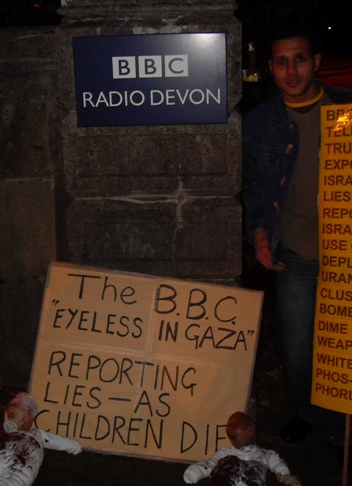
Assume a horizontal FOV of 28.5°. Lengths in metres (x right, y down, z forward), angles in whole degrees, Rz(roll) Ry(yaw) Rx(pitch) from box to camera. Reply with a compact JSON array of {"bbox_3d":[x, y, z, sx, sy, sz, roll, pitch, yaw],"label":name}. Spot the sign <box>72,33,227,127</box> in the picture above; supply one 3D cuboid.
[{"bbox_3d":[-0.097,-0.628,2.686,0.588,0.340,0.025,-1,15,3],"label":"sign"}]

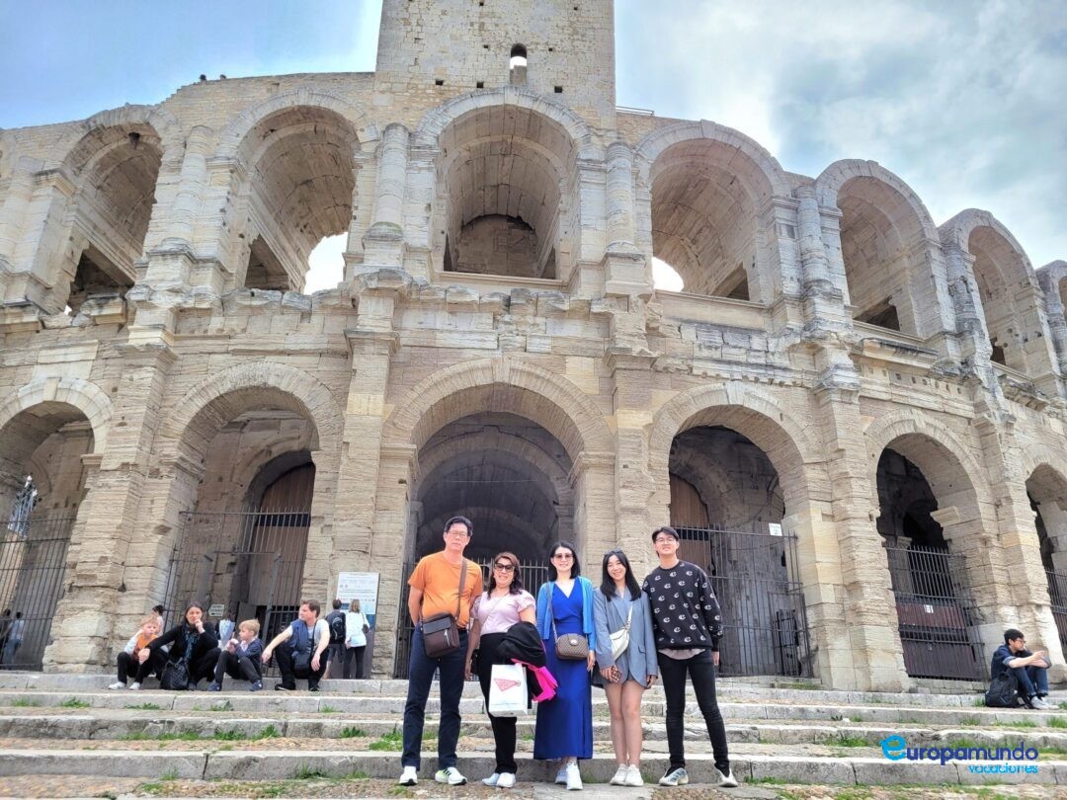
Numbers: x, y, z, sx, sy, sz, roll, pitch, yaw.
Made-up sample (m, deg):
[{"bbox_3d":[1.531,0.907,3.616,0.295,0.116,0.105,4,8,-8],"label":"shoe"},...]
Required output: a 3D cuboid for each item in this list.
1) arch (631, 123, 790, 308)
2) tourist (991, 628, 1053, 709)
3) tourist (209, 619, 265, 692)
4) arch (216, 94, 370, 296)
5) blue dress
[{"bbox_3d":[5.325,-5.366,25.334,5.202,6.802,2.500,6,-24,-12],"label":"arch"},{"bbox_3d":[5.428,2.980,8.887,0.680,0.855,0.500,-11,-27,26],"label":"tourist"},{"bbox_3d":[-3.529,3.071,9.634,0.460,0.815,0.600,-11,-26,28],"label":"tourist"},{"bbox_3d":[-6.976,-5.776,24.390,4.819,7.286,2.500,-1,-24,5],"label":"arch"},{"bbox_3d":[0.209,1.838,5.551,0.420,1.185,0.340,1,-24,0],"label":"blue dress"}]

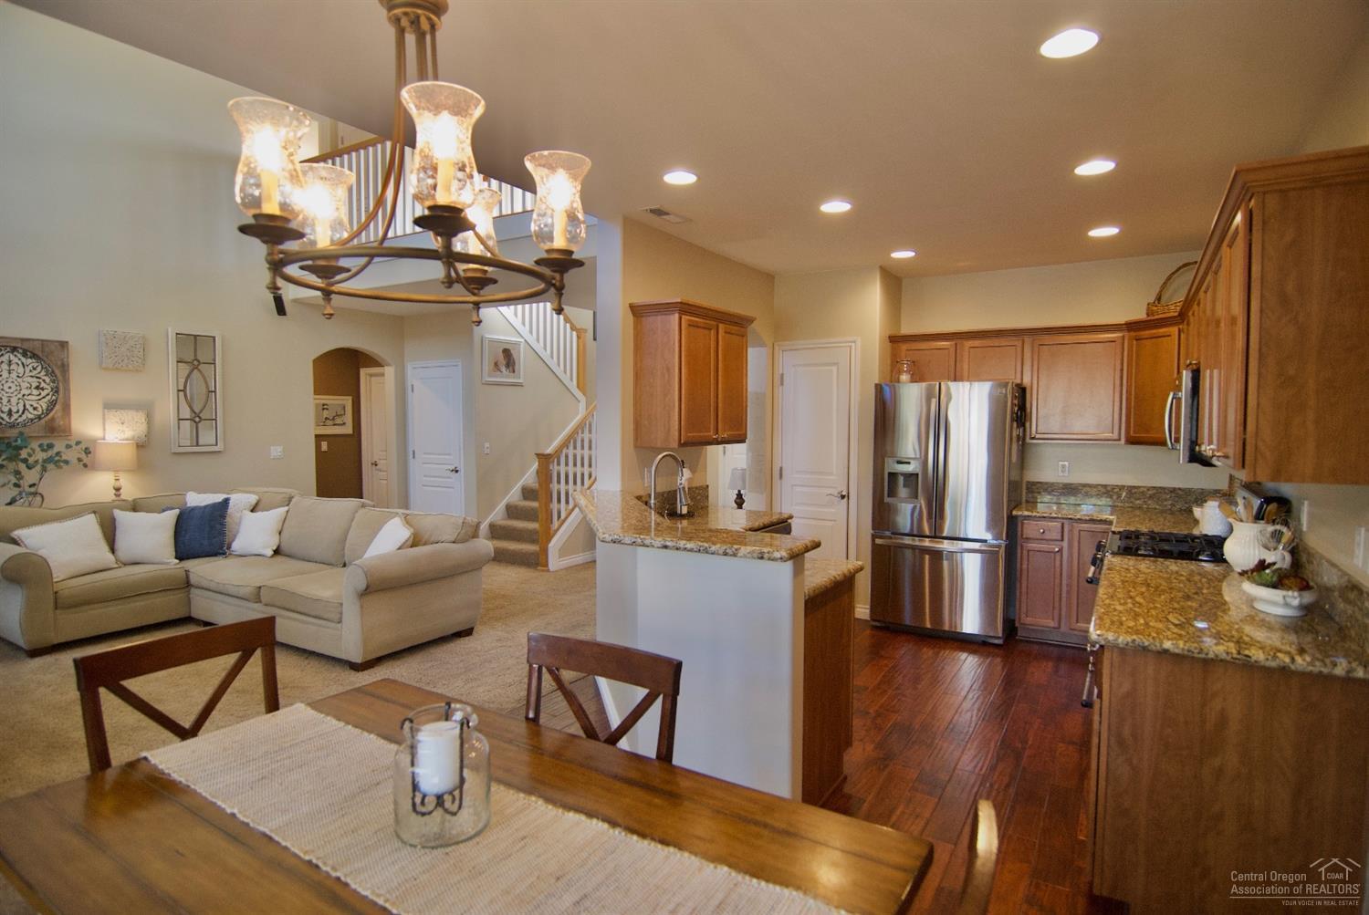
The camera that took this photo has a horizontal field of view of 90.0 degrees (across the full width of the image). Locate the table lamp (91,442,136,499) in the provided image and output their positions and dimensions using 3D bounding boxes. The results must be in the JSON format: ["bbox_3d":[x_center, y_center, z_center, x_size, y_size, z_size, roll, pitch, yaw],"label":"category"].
[{"bbox_3d":[-4.451,0.120,5.372,0.260,0.500,0.260,2,3,33],"label":"table lamp"}]

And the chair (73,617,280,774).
[{"bbox_3d":[-1.096,0.930,1.633,0.520,0.930,0.450,2,4,39],"label":"chair"}]

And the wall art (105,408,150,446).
[{"bbox_3d":[-4.516,-0.241,5.546,0.040,0.300,0.295,2,3,33],"label":"wall art"}]

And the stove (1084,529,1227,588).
[{"bbox_3d":[2.261,0.846,3.131,0.700,0.940,0.760,2,3,33],"label":"stove"}]

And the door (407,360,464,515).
[{"bbox_3d":[-2.869,0.053,7.920,0.930,2.160,0.060,2,3,33],"label":"door"}]

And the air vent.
[{"bbox_3d":[-0.093,-1.411,3.986,0.150,0.020,0.330,2,3,33],"label":"air vent"}]

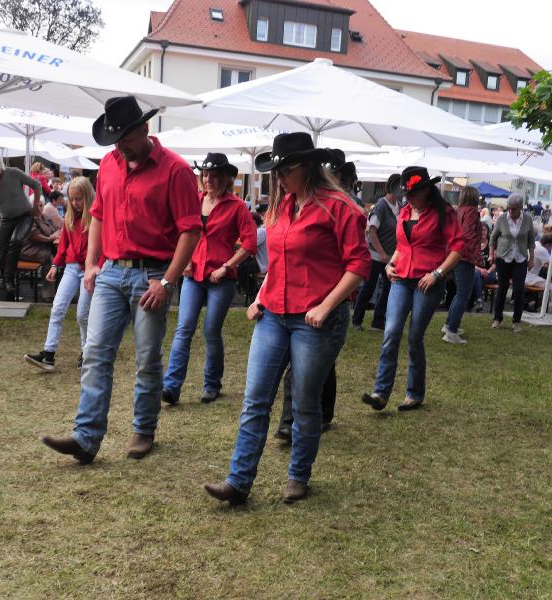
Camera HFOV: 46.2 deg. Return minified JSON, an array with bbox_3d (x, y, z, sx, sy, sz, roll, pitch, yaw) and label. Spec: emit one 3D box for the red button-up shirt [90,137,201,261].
[{"bbox_3d":[-0.662,-0.515,3.280,0.580,0.620,0.360,11,12,32],"label":"red button-up shirt"}]

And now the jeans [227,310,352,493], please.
[{"bbox_3d":[0.065,0.477,3.132,0.406,0.903,0.416,12,12,39],"label":"jeans"}]

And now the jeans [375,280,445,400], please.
[{"bbox_3d":[0.960,0.284,4.654,0.416,0.893,0.396,-5,13,-43],"label":"jeans"}]

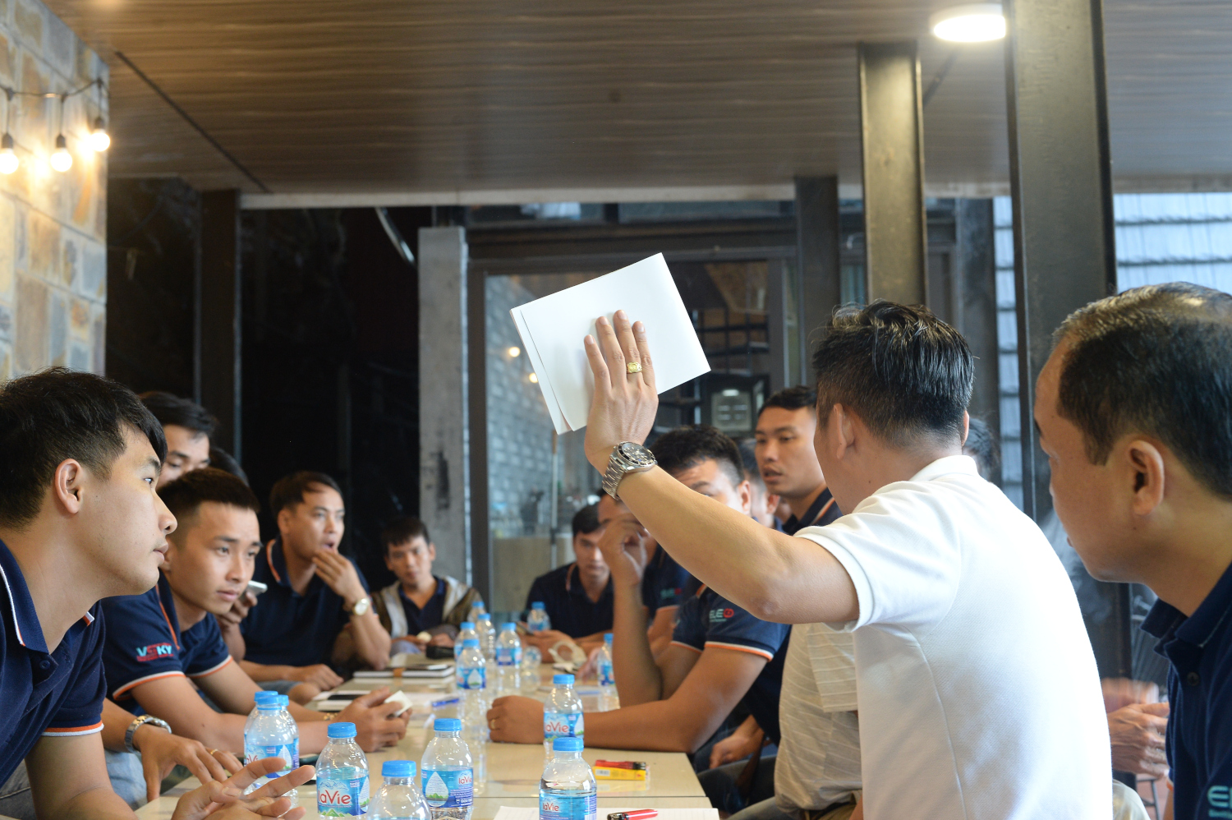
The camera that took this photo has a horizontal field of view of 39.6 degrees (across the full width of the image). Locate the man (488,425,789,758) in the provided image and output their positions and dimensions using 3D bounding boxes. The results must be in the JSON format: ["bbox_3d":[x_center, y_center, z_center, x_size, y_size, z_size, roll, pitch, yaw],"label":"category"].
[{"bbox_3d":[0.136,0.693,3.100,0.740,1.300,0.640,0,-4,-13],"label":"man"}]

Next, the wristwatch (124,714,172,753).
[{"bbox_3d":[-0.670,0.464,2.450,0.066,0.056,0.036,39,-13,-37],"label":"wristwatch"}]

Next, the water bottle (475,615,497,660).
[{"bbox_3d":[-0.350,0.631,4.570,0.060,0.169,0.060,-1,-4,0],"label":"water bottle"}]

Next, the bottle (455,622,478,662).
[{"bbox_3d":[-0.353,0.597,4.090,0.060,0.169,0.060,-1,-4,0],"label":"bottle"}]

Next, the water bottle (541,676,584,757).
[{"bbox_3d":[-0.077,0.483,2.570,0.060,0.169,0.060,-1,-4,0],"label":"water bottle"}]

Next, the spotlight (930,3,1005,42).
[{"bbox_3d":[1.083,-1.188,5.250,0.225,0.042,0.225,-1,-4,0],"label":"spotlight"}]

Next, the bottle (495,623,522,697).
[{"bbox_3d":[-0.254,0.594,4.070,0.060,0.169,0.060,-1,-4,0],"label":"bottle"}]

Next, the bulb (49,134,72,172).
[{"bbox_3d":[-1.623,-0.751,5.000,0.058,0.108,0.058,-1,-4,0],"label":"bulb"}]

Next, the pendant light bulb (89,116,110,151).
[{"bbox_3d":[-1.619,-0.864,5.360,0.058,0.108,0.058,-1,-4,0],"label":"pendant light bulb"}]

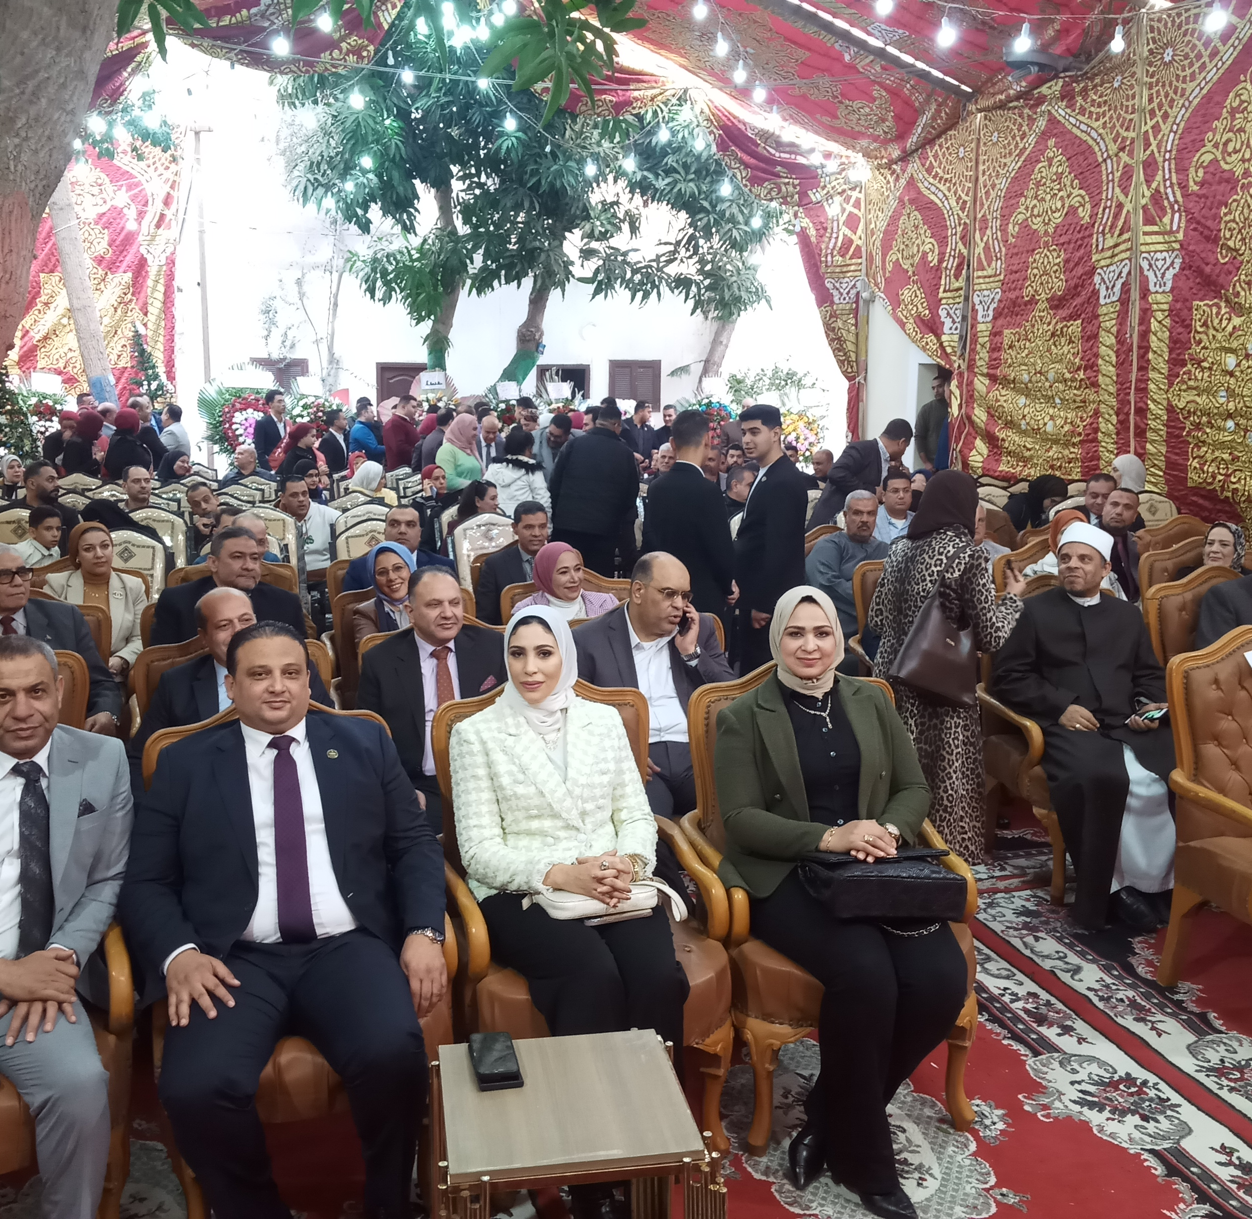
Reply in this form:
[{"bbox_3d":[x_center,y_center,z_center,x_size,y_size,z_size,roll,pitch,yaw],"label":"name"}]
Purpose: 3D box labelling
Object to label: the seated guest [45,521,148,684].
[{"bbox_3d":[-2.170,0.311,5.371,0.560,1.290,0.780,-3,10,-19],"label":"seated guest"}]

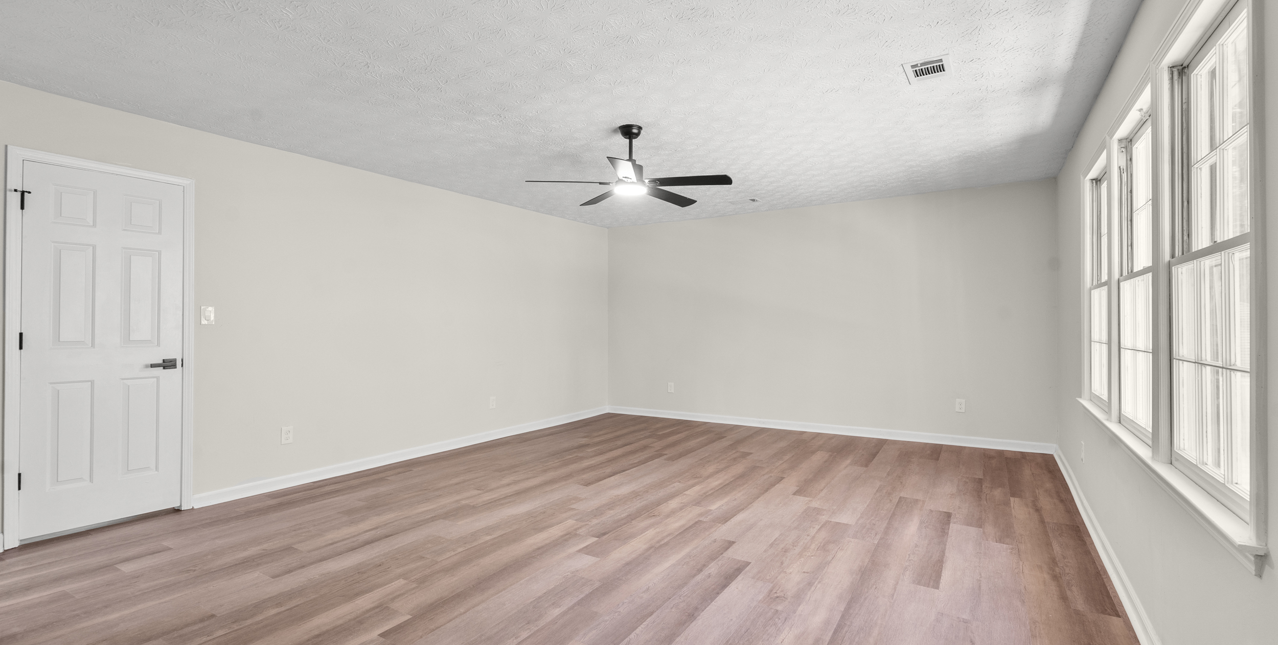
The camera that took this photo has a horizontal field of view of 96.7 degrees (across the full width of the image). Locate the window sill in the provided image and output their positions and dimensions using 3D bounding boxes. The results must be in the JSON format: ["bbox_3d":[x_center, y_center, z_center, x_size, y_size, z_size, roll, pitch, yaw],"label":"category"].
[{"bbox_3d":[2.042,0.515,2.371,0.075,0.083,2.803,0,0,32],"label":"window sill"}]

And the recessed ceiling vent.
[{"bbox_3d":[1.449,-1.259,2.844,0.199,0.025,0.287,0,0,32],"label":"recessed ceiling vent"}]

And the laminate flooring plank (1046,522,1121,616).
[{"bbox_3d":[2.166,1.184,2.819,0.159,0.012,1.220,0,0,31],"label":"laminate flooring plank"}]

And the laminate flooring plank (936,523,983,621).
[{"bbox_3d":[1.588,1.184,2.784,0.159,0.012,1.210,0,0,31],"label":"laminate flooring plank"}]

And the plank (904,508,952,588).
[{"bbox_3d":[1.569,1.186,3.059,0.159,0.012,1.210,0,0,31],"label":"plank"}]

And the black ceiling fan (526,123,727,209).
[{"bbox_3d":[-0.052,-1.033,3.650,1.300,0.445,1.280,0,0,32],"label":"black ceiling fan"}]

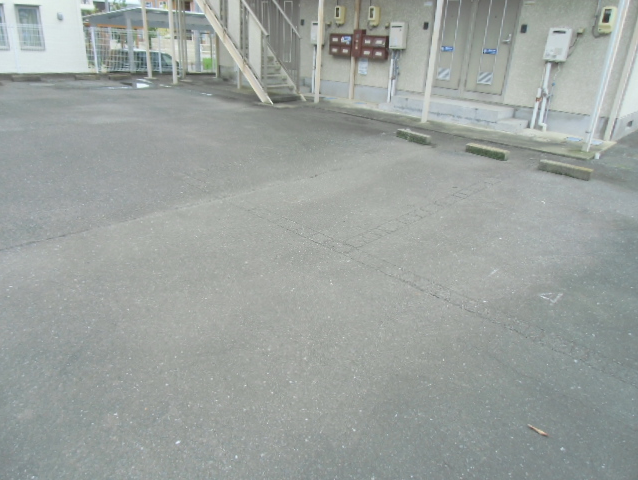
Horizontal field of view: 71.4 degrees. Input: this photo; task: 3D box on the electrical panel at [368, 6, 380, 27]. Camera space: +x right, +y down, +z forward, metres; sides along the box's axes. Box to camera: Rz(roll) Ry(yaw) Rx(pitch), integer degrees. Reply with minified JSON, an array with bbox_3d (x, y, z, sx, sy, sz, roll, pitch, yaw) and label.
[{"bbox_3d":[1.278,-5.162,10.261,0.175,0.380,0.165,22,30,36],"label":"electrical panel"}]

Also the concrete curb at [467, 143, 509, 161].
[{"bbox_3d":[2.423,-1.265,6.369,0.125,0.120,0.590,-19,32,-41],"label":"concrete curb"}]

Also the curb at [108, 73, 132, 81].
[{"bbox_3d":[-5.900,-4.798,13.136,0.130,0.120,0.610,22,30,36],"label":"curb"}]

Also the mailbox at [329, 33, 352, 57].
[{"bbox_3d":[0.539,-4.632,10.510,0.570,0.470,0.160,23,31,37],"label":"mailbox"}]

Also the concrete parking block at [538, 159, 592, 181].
[{"bbox_3d":[2.904,-0.822,5.223,0.570,0.100,0.150,23,31,37],"label":"concrete parking block"}]

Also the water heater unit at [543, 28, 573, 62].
[{"bbox_3d":[4.328,-3.509,7.977,0.355,0.520,0.165,22,30,36],"label":"water heater unit"}]

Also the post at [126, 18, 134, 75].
[{"bbox_3d":[-7.172,-7.407,16.839,0.160,2.100,0.160,23,31,37],"label":"post"}]

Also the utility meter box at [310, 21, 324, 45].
[{"bbox_3d":[0.021,-5.293,11.362,0.355,0.520,0.165,22,30,36],"label":"utility meter box"}]

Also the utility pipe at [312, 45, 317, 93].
[{"bbox_3d":[-0.105,-4.334,11.294,0.080,1.160,0.080,23,31,37],"label":"utility pipe"}]

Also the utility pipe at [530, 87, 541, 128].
[{"bbox_3d":[3.920,-2.384,8.025,0.065,0.730,0.065,23,31,37],"label":"utility pipe"}]

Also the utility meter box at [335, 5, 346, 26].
[{"bbox_3d":[0.518,-5.490,10.853,0.175,0.370,0.165,22,30,36],"label":"utility meter box"}]

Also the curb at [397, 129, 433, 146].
[{"bbox_3d":[1.517,-1.638,7.079,0.125,0.120,0.590,-16,31,-38],"label":"curb"}]

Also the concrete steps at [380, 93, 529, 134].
[{"bbox_3d":[2.607,-2.484,8.553,2.720,0.330,1.120,23,31,37],"label":"concrete steps"}]

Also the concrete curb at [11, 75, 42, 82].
[{"bbox_3d":[-8.014,-4.401,12.147,0.160,0.120,0.620,23,31,37],"label":"concrete curb"}]

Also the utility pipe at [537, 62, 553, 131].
[{"bbox_3d":[4.021,-2.540,7.864,0.110,1.130,0.090,23,31,37],"label":"utility pipe"}]

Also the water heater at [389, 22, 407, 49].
[{"bbox_3d":[1.690,-4.365,9.466,0.330,0.510,0.160,23,31,37],"label":"water heater"}]

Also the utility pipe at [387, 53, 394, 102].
[{"bbox_3d":[1.692,-3.799,10.428,0.060,1.060,0.060,22,30,36],"label":"utility pipe"}]

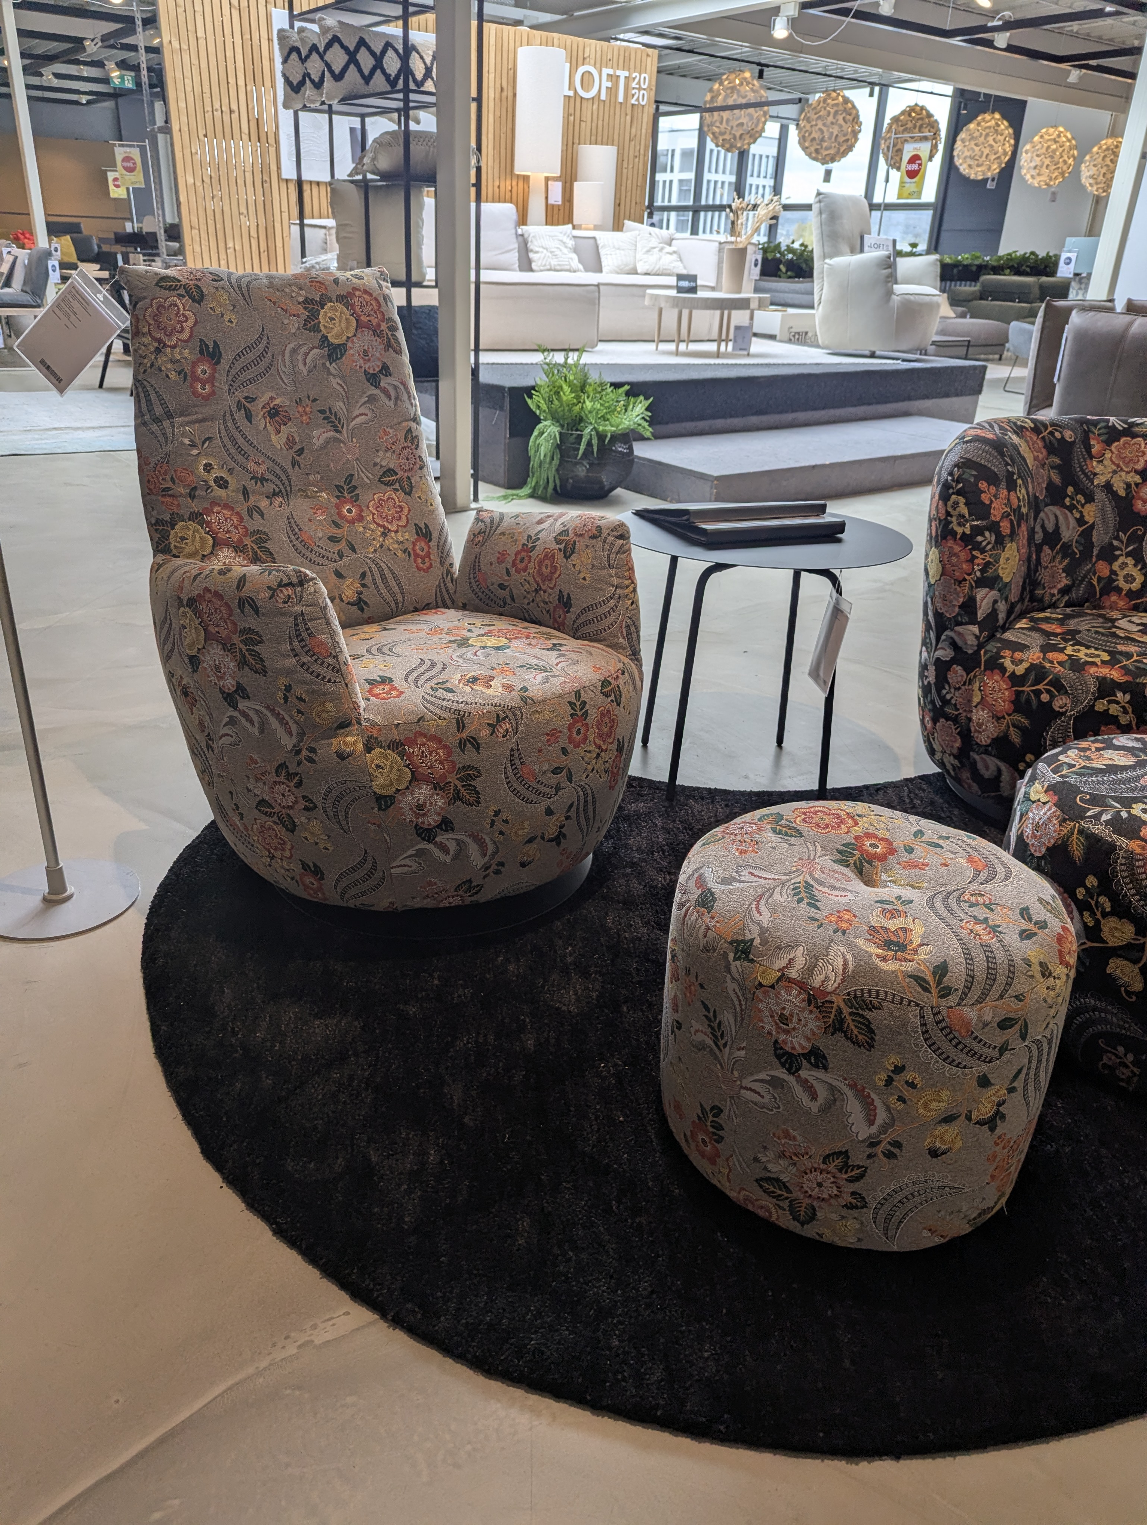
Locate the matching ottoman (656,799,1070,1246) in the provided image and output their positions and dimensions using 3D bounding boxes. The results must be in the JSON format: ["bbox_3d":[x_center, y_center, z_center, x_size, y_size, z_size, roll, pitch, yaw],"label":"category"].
[{"bbox_3d":[0.357,0.314,1.349,0.477,0.418,0.477,3,25,0],"label":"matching ottoman"}]

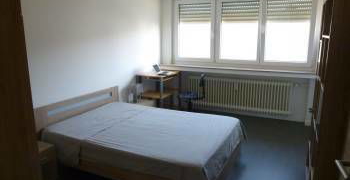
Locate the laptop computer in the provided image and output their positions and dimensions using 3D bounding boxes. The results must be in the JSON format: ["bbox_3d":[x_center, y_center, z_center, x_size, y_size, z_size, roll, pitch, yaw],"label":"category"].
[{"bbox_3d":[-0.213,-0.347,4.512,0.289,0.148,0.296,6,13,24],"label":"laptop computer"}]

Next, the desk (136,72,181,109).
[{"bbox_3d":[-0.312,0.085,4.814,0.577,0.821,0.740,6,13,24],"label":"desk"}]

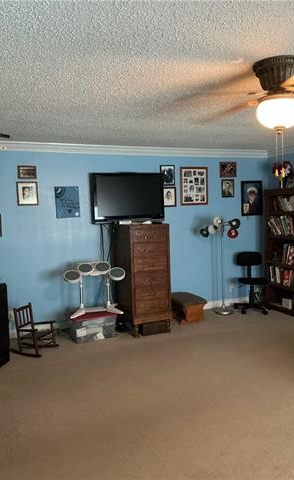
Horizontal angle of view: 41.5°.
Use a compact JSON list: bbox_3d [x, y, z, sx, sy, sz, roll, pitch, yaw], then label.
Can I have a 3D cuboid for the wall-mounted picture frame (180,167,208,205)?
[{"bbox_3d":[0.712,-0.792,5.791,0.463,0.567,0.025,-4,6,-23],"label":"wall-mounted picture frame"}]

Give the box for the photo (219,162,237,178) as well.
[{"bbox_3d":[1.264,-1.096,6.049,0.303,0.232,0.030,-3,4,-22],"label":"photo"}]

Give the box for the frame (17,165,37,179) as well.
[{"bbox_3d":[-1.526,-0.861,4.936,0.226,0.159,0.030,-3,4,-22],"label":"frame"}]

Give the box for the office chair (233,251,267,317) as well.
[{"bbox_3d":[1.572,0.632,5.816,0.520,0.870,0.550,-2,5,-5],"label":"office chair"}]

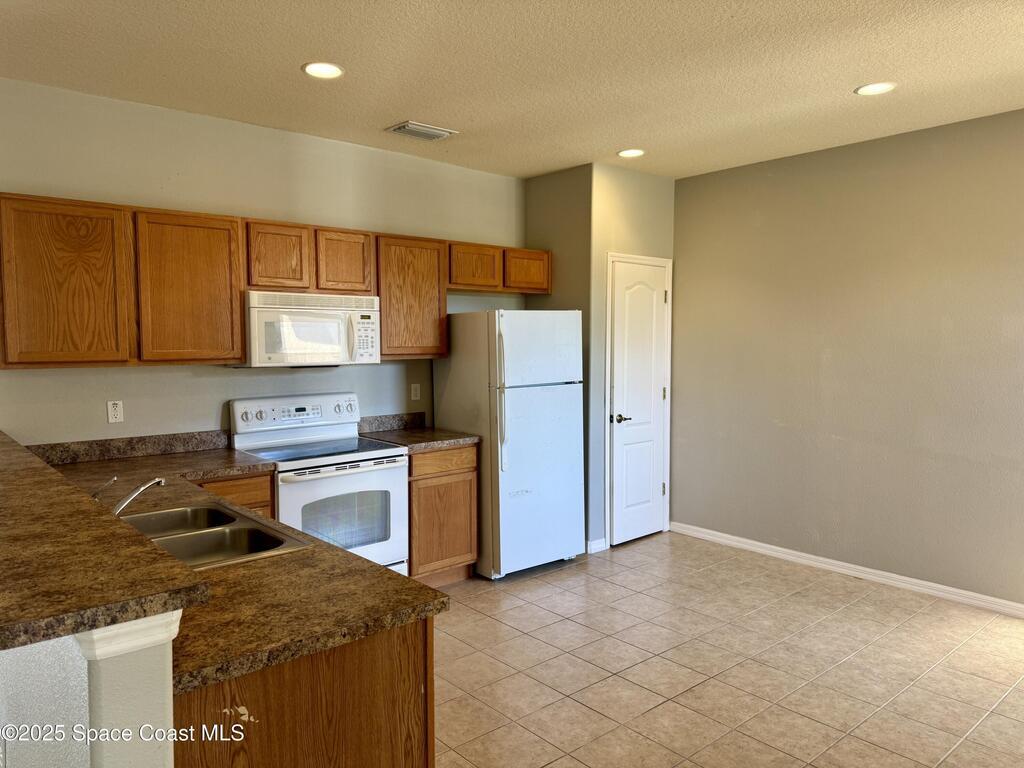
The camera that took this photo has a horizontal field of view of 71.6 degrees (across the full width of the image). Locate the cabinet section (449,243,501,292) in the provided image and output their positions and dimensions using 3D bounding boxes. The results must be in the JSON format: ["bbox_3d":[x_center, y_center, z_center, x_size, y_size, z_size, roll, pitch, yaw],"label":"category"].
[{"bbox_3d":[-0.334,-0.774,4.778,0.437,0.300,0.325,-3,5,-40],"label":"cabinet section"}]

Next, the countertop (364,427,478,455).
[{"bbox_3d":[-0.607,0.352,4.465,0.535,0.040,0.652,-3,5,-41],"label":"countertop"}]

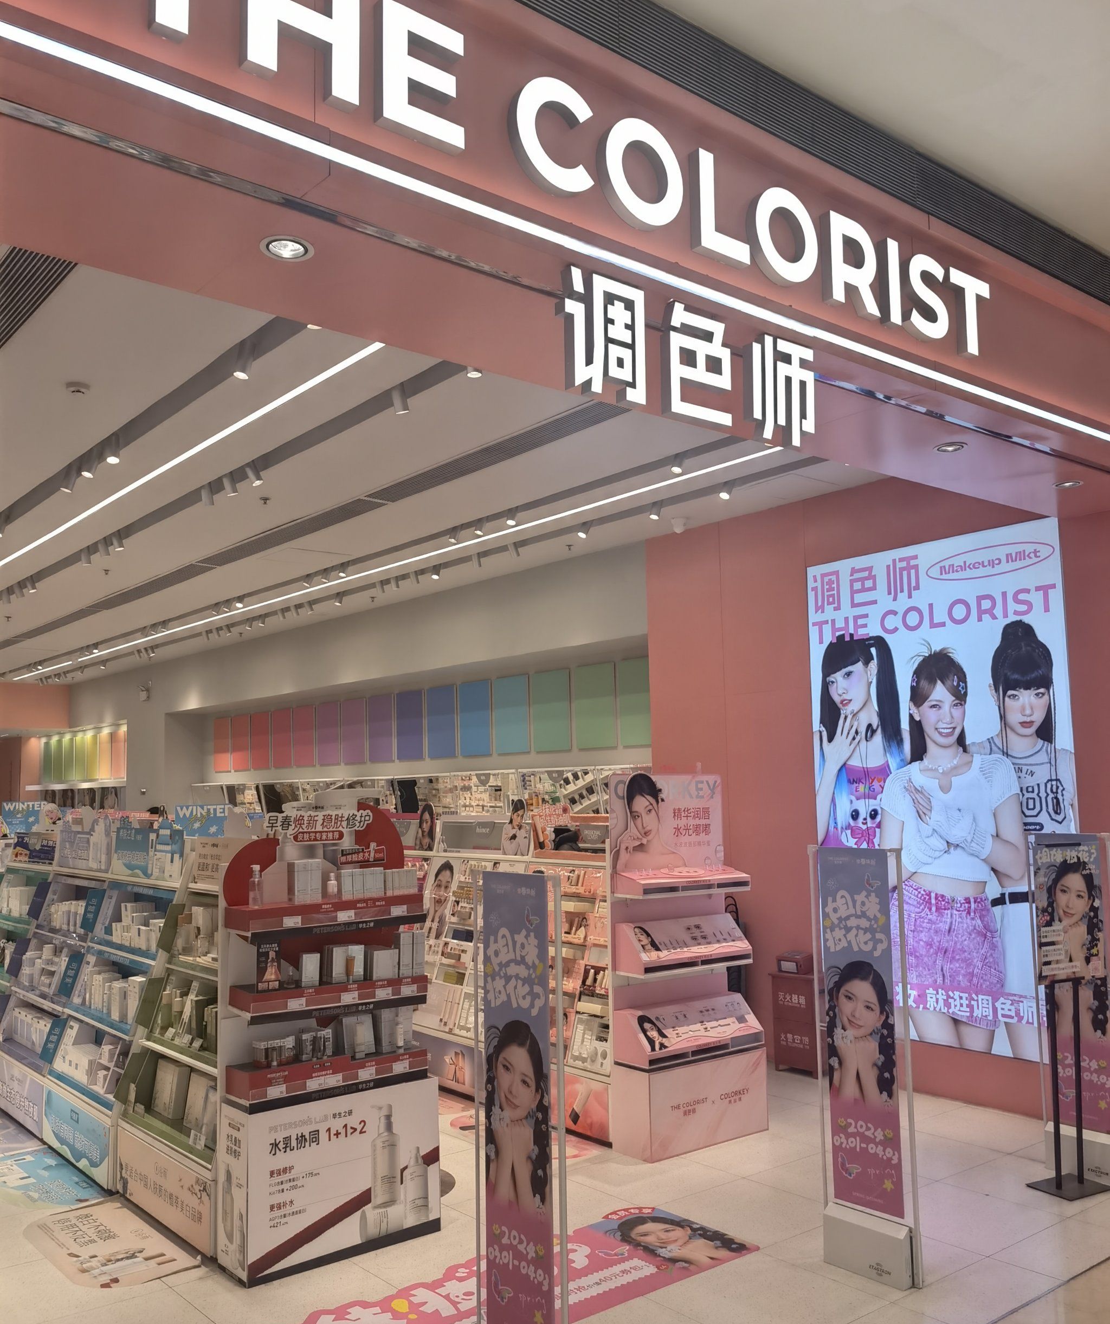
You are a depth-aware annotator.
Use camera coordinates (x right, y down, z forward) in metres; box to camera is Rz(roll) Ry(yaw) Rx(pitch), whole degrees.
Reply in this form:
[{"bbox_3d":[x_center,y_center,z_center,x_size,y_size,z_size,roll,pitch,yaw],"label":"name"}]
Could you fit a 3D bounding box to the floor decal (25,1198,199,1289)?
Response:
[{"bbox_3d":[-1.809,2.320,4.629,0.449,0.010,0.997,4,-8,-39],"label":"floor decal"}]

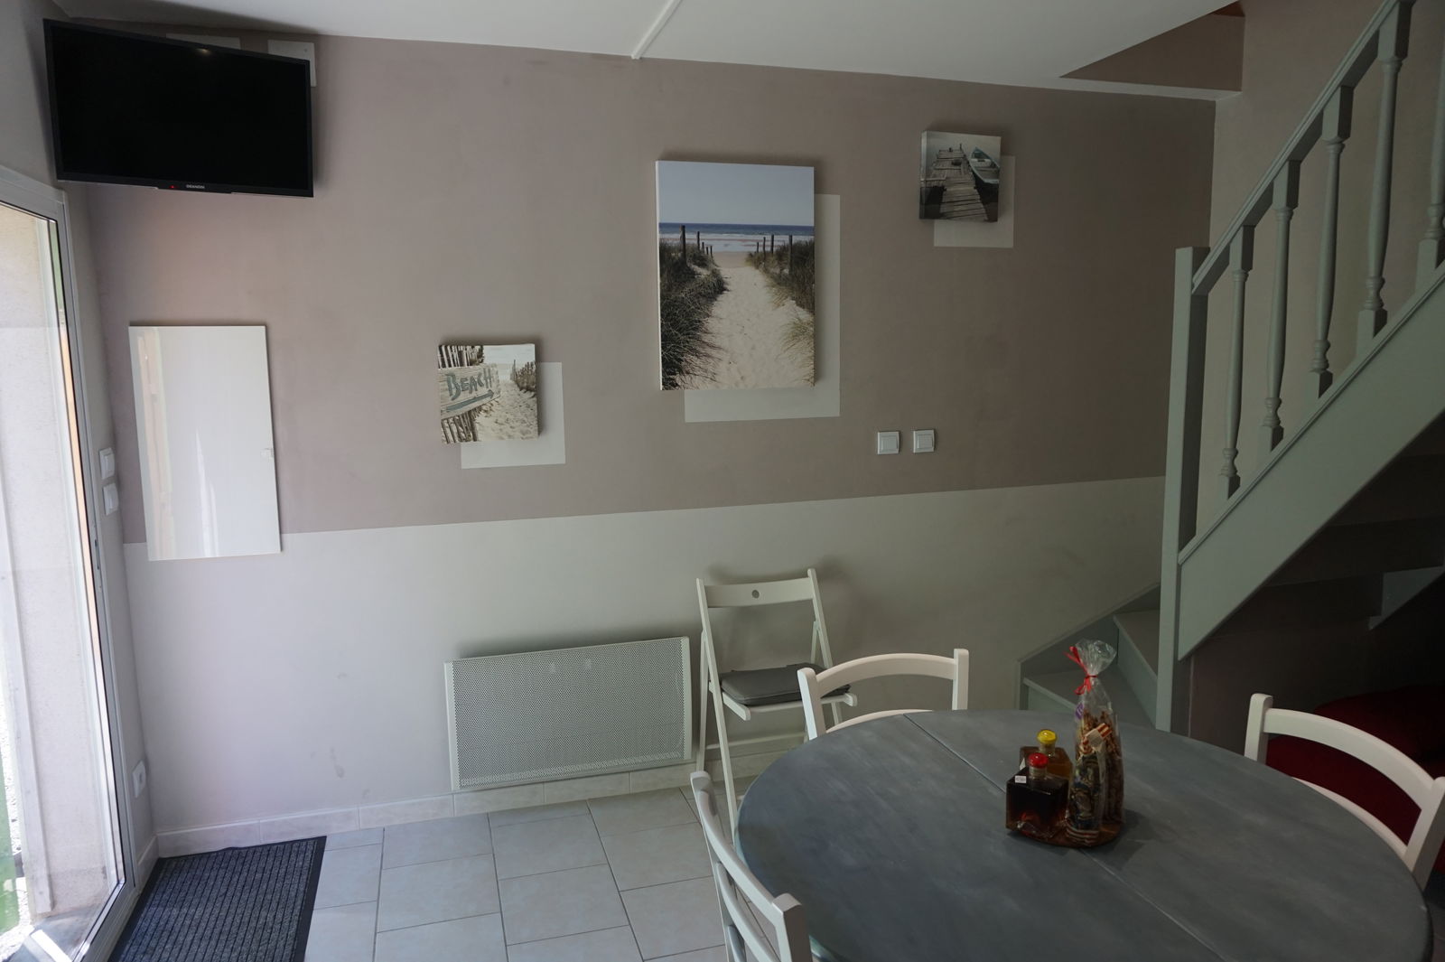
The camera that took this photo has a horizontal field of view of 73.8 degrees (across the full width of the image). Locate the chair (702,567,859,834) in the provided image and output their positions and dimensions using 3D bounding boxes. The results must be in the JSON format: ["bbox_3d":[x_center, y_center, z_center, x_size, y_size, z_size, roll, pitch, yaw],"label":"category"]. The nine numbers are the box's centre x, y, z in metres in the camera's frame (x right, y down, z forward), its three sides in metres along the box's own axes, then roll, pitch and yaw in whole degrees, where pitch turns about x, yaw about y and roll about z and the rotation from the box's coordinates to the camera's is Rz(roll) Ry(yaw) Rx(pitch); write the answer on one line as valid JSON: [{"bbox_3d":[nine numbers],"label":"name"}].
[{"bbox_3d":[0.192,0.736,3.207,0.440,0.770,0.490,-3,8,-18],"label":"chair"}]

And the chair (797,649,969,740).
[{"bbox_3d":[0.432,0.852,1.978,0.430,0.860,0.480,-3,8,-16],"label":"chair"}]

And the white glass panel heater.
[{"bbox_3d":[-1.530,-0.113,2.870,0.358,0.685,0.040,-3,8,-16],"label":"white glass panel heater"}]

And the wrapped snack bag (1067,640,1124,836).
[{"bbox_3d":[0.619,0.419,1.590,0.088,0.310,0.072,1,8,14],"label":"wrapped snack bag"}]

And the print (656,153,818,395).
[{"bbox_3d":[0.054,-0.688,3.276,0.545,0.742,0.040,-3,8,-16],"label":"print"}]

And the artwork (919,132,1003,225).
[{"bbox_3d":[0.857,-1.086,3.468,0.299,0.301,0.040,-3,8,-16],"label":"artwork"}]

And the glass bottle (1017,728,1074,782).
[{"bbox_3d":[0.569,0.496,1.694,0.074,0.130,0.074,0,8,7],"label":"glass bottle"}]

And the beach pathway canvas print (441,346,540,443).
[{"bbox_3d":[-0.747,-0.281,3.086,0.299,0.305,0.040,-3,8,-16],"label":"beach pathway canvas print"}]

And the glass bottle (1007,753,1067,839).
[{"bbox_3d":[0.525,0.510,1.600,0.076,0.130,0.073,5,9,36],"label":"glass bottle"}]

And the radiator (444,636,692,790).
[{"bbox_3d":[-0.510,0.772,3.267,0.805,0.434,0.090,-3,8,-16],"label":"radiator"}]

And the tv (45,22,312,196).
[{"bbox_3d":[-1.435,-0.978,2.588,0.619,0.370,0.060,-9,23,-40],"label":"tv"}]

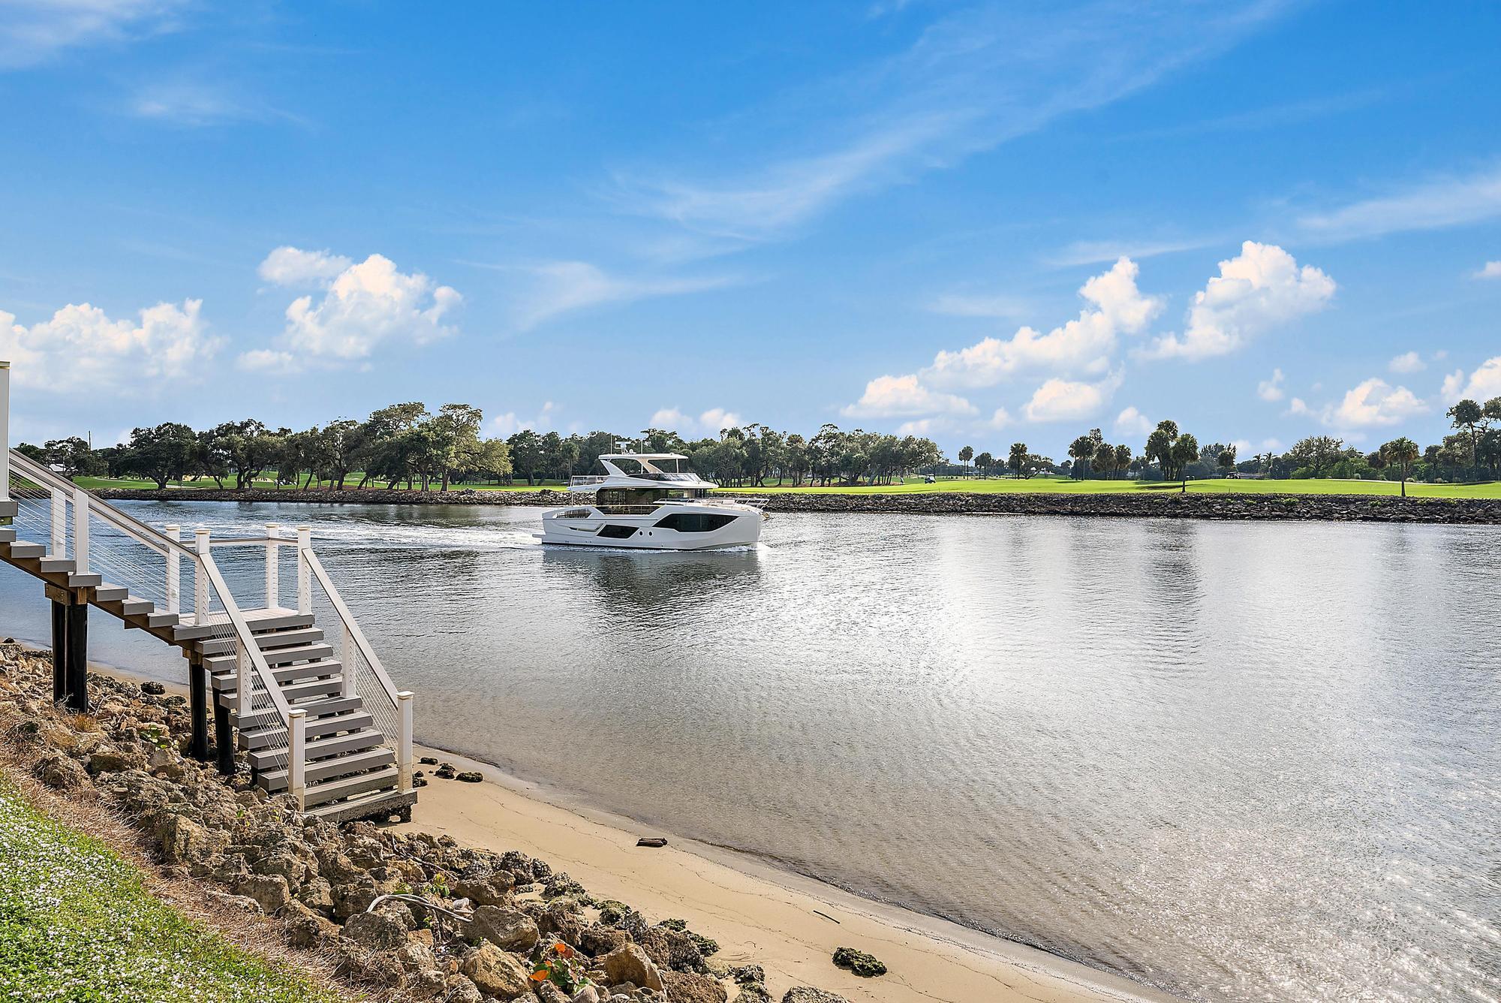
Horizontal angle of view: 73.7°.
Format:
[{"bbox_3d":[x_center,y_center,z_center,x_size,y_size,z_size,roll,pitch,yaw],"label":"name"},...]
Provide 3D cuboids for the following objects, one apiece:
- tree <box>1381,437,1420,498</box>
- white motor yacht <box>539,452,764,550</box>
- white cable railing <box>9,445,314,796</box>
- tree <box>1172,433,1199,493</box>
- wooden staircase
[{"bbox_3d":[89.786,-4.744,138.000,4.900,8.130,4.900,0,1,0],"label":"tree"},{"bbox_3d":[-6.992,-0.163,71.497,17.100,6.850,4.700,1,1,27],"label":"white motor yacht"},{"bbox_3d":[-6.791,1.413,11.180,3.032,4.092,2.325,1,1,43],"label":"white cable railing"},{"bbox_3d":[63.876,-5.578,147.000,4.000,8.643,4.000,0,1,0],"label":"tree"},{"bbox_3d":[-6.827,1.528,12.102,4.334,4.427,3.776,1,1,43],"label":"wooden staircase"}]

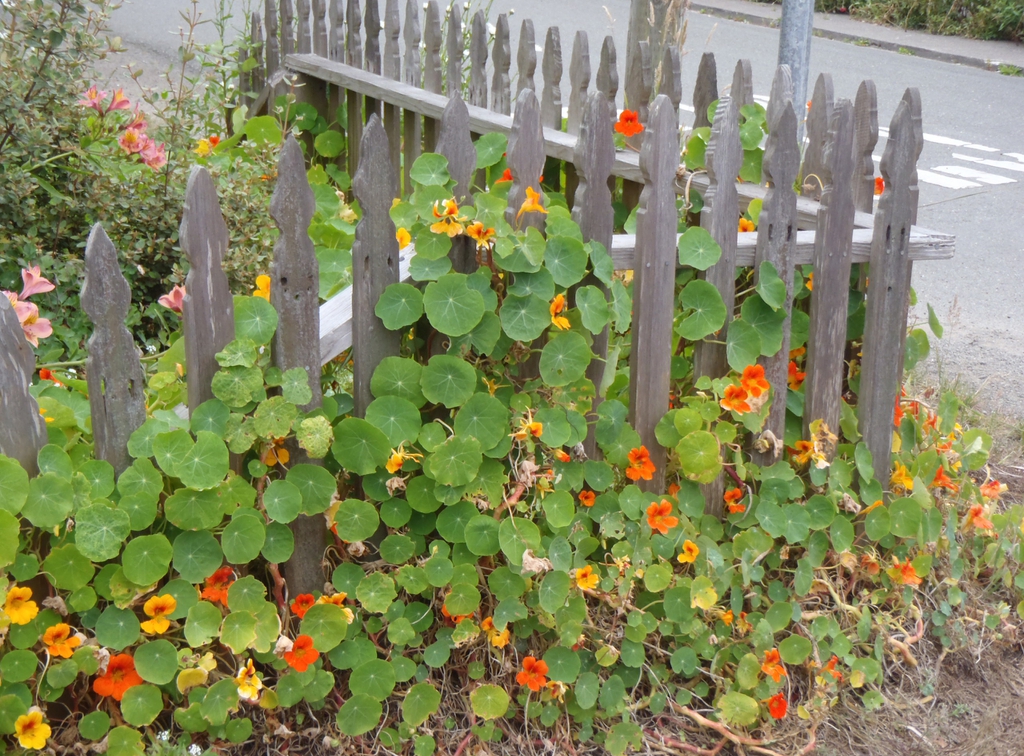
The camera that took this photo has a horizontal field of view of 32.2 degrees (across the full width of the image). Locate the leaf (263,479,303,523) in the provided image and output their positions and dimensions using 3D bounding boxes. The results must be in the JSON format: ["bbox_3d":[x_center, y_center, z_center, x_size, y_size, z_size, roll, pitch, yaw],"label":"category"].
[{"bbox_3d":[-0.360,0.192,2.788,0.065,0.069,0.020,-3,-6,-8],"label":"leaf"}]

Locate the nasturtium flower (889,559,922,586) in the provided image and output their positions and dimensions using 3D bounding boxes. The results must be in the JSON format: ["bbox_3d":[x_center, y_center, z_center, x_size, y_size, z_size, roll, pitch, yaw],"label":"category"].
[{"bbox_3d":[0.672,0.335,3.050,0.051,0.049,0.040,-8,-5,-25],"label":"nasturtium flower"}]

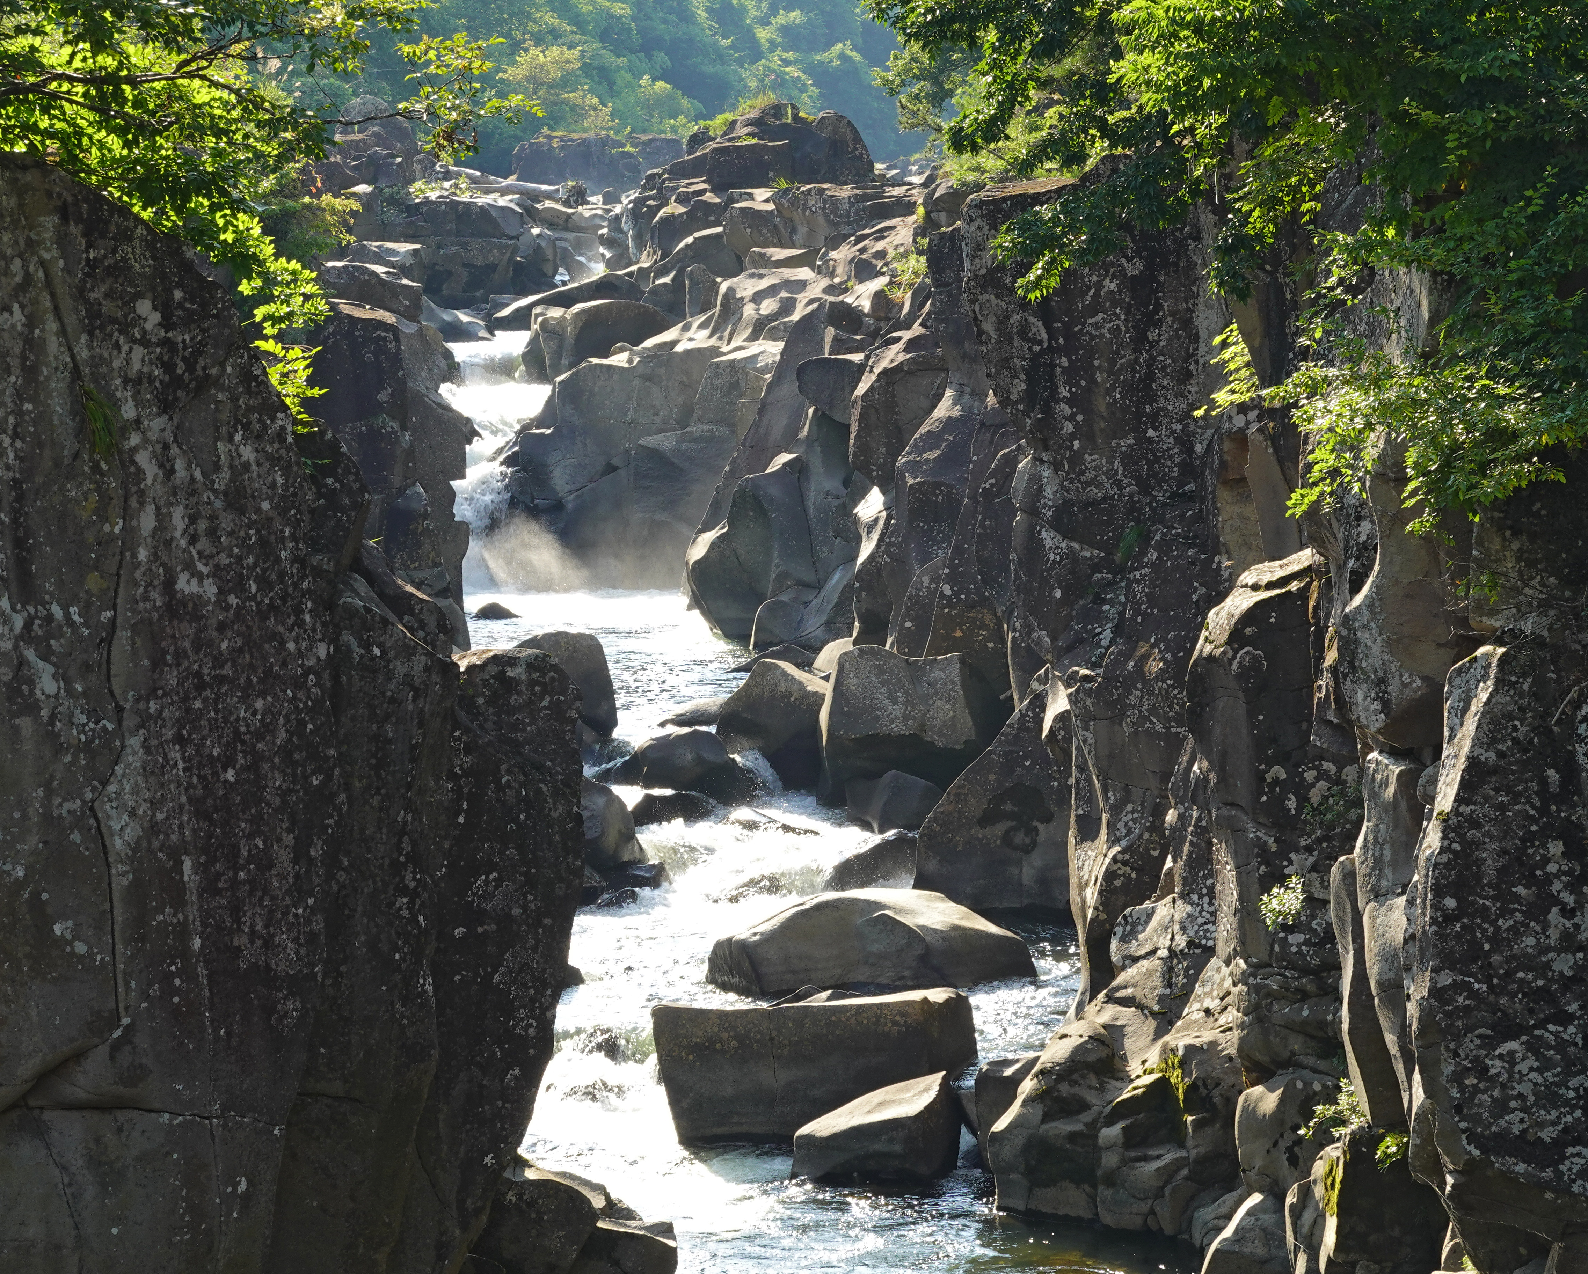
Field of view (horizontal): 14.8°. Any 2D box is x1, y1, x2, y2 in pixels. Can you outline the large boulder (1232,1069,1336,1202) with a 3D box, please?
[{"bbox_3d":[3.736,3.800,46.496,0.820,0.930,0.750,0,7,0],"label":"large boulder"}]

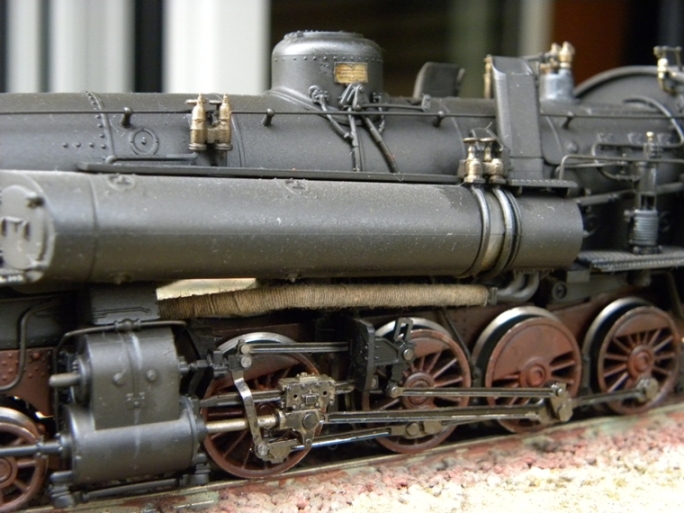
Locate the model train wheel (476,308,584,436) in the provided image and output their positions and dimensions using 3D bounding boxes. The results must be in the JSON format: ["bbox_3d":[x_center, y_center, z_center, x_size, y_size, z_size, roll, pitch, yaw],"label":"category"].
[{"bbox_3d":[0.025,0.016,0.136,0.017,0.017,0.003,-4,9,-28],"label":"model train wheel"}]

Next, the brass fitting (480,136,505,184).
[{"bbox_3d":[0.019,-0.012,0.126,0.002,0.006,0.003,-4,9,-28],"label":"brass fitting"}]

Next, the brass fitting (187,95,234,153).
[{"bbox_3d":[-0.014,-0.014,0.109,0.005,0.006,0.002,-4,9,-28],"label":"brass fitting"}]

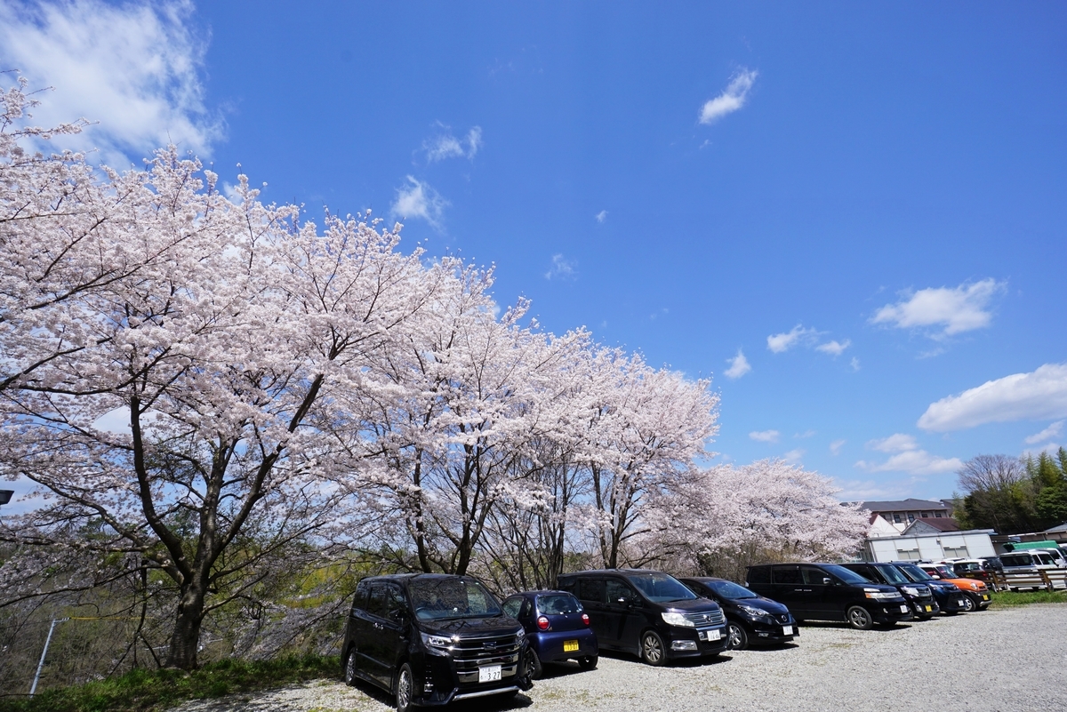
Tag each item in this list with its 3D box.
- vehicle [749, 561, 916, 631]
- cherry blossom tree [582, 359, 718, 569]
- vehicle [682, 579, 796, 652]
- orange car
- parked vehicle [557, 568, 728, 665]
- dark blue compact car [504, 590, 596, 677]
[{"bbox_3d":[9.806,8.004,15.073,1.705,1.850,4.610,12,-29,-26],"label":"vehicle"},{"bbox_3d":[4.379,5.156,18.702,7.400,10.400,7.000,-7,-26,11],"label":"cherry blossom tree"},{"bbox_3d":[4.965,6.925,12.191,1.695,1.520,4.100,13,-29,-28],"label":"vehicle"},{"bbox_3d":[16.579,9.609,18.542,1.475,1.665,3.395,12,-29,-26],"label":"orange car"},{"bbox_3d":[2.518,6.272,11.012,1.695,1.815,4.690,13,-29,-27],"label":"parked vehicle"},{"bbox_3d":[-0.108,6.175,10.148,1.475,1.510,3.285,16,-31,-32],"label":"dark blue compact car"}]

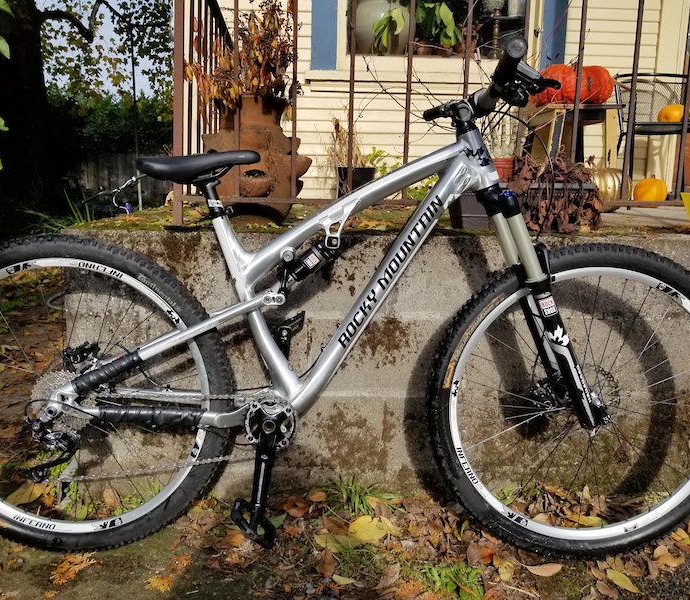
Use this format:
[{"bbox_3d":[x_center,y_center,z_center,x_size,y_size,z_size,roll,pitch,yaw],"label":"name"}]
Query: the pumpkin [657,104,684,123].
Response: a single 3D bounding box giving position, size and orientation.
[{"bbox_3d":[1.785,-0.995,3.250,0.175,0.125,0.165,7,12,29],"label":"pumpkin"}]

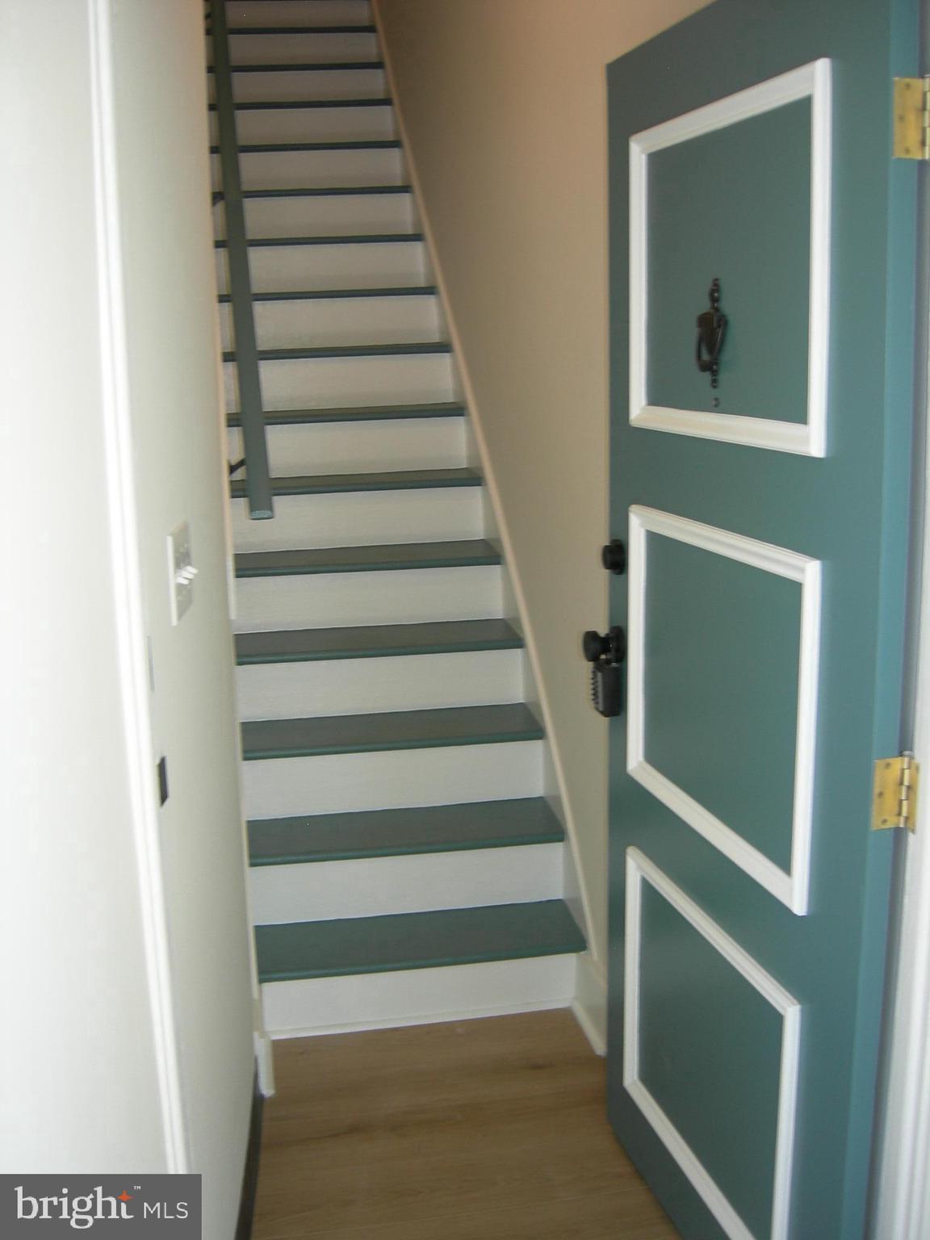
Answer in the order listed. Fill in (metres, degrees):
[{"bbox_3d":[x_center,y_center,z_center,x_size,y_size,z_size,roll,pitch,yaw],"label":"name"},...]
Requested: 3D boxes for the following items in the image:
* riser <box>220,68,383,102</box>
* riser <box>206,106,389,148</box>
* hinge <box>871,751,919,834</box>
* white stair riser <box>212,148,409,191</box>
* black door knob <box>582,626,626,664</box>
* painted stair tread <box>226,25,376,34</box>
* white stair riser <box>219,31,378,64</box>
[{"bbox_3d":[-0.708,-2.230,5.465,0.770,0.178,0.020,-3,11,-8],"label":"riser"},{"bbox_3d":[-0.665,-1.996,5.283,0.770,0.178,0.020,-3,11,-8],"label":"riser"},{"bbox_3d":[0.519,0.210,1.556,0.046,0.091,0.032,-4,11,-14],"label":"hinge"},{"bbox_3d":[-0.623,-1.760,5.100,0.770,0.178,0.020,-3,11,-8],"label":"white stair riser"},{"bbox_3d":[0.253,0.045,2.357,0.059,0.065,0.064,-4,11,-14],"label":"black door knob"},{"bbox_3d":[-0.762,-2.575,5.716,0.770,0.028,0.250,-3,11,-8],"label":"painted stair tread"},{"bbox_3d":[-0.749,-2.463,5.648,0.770,0.178,0.020,-3,11,-8],"label":"white stair riser"}]

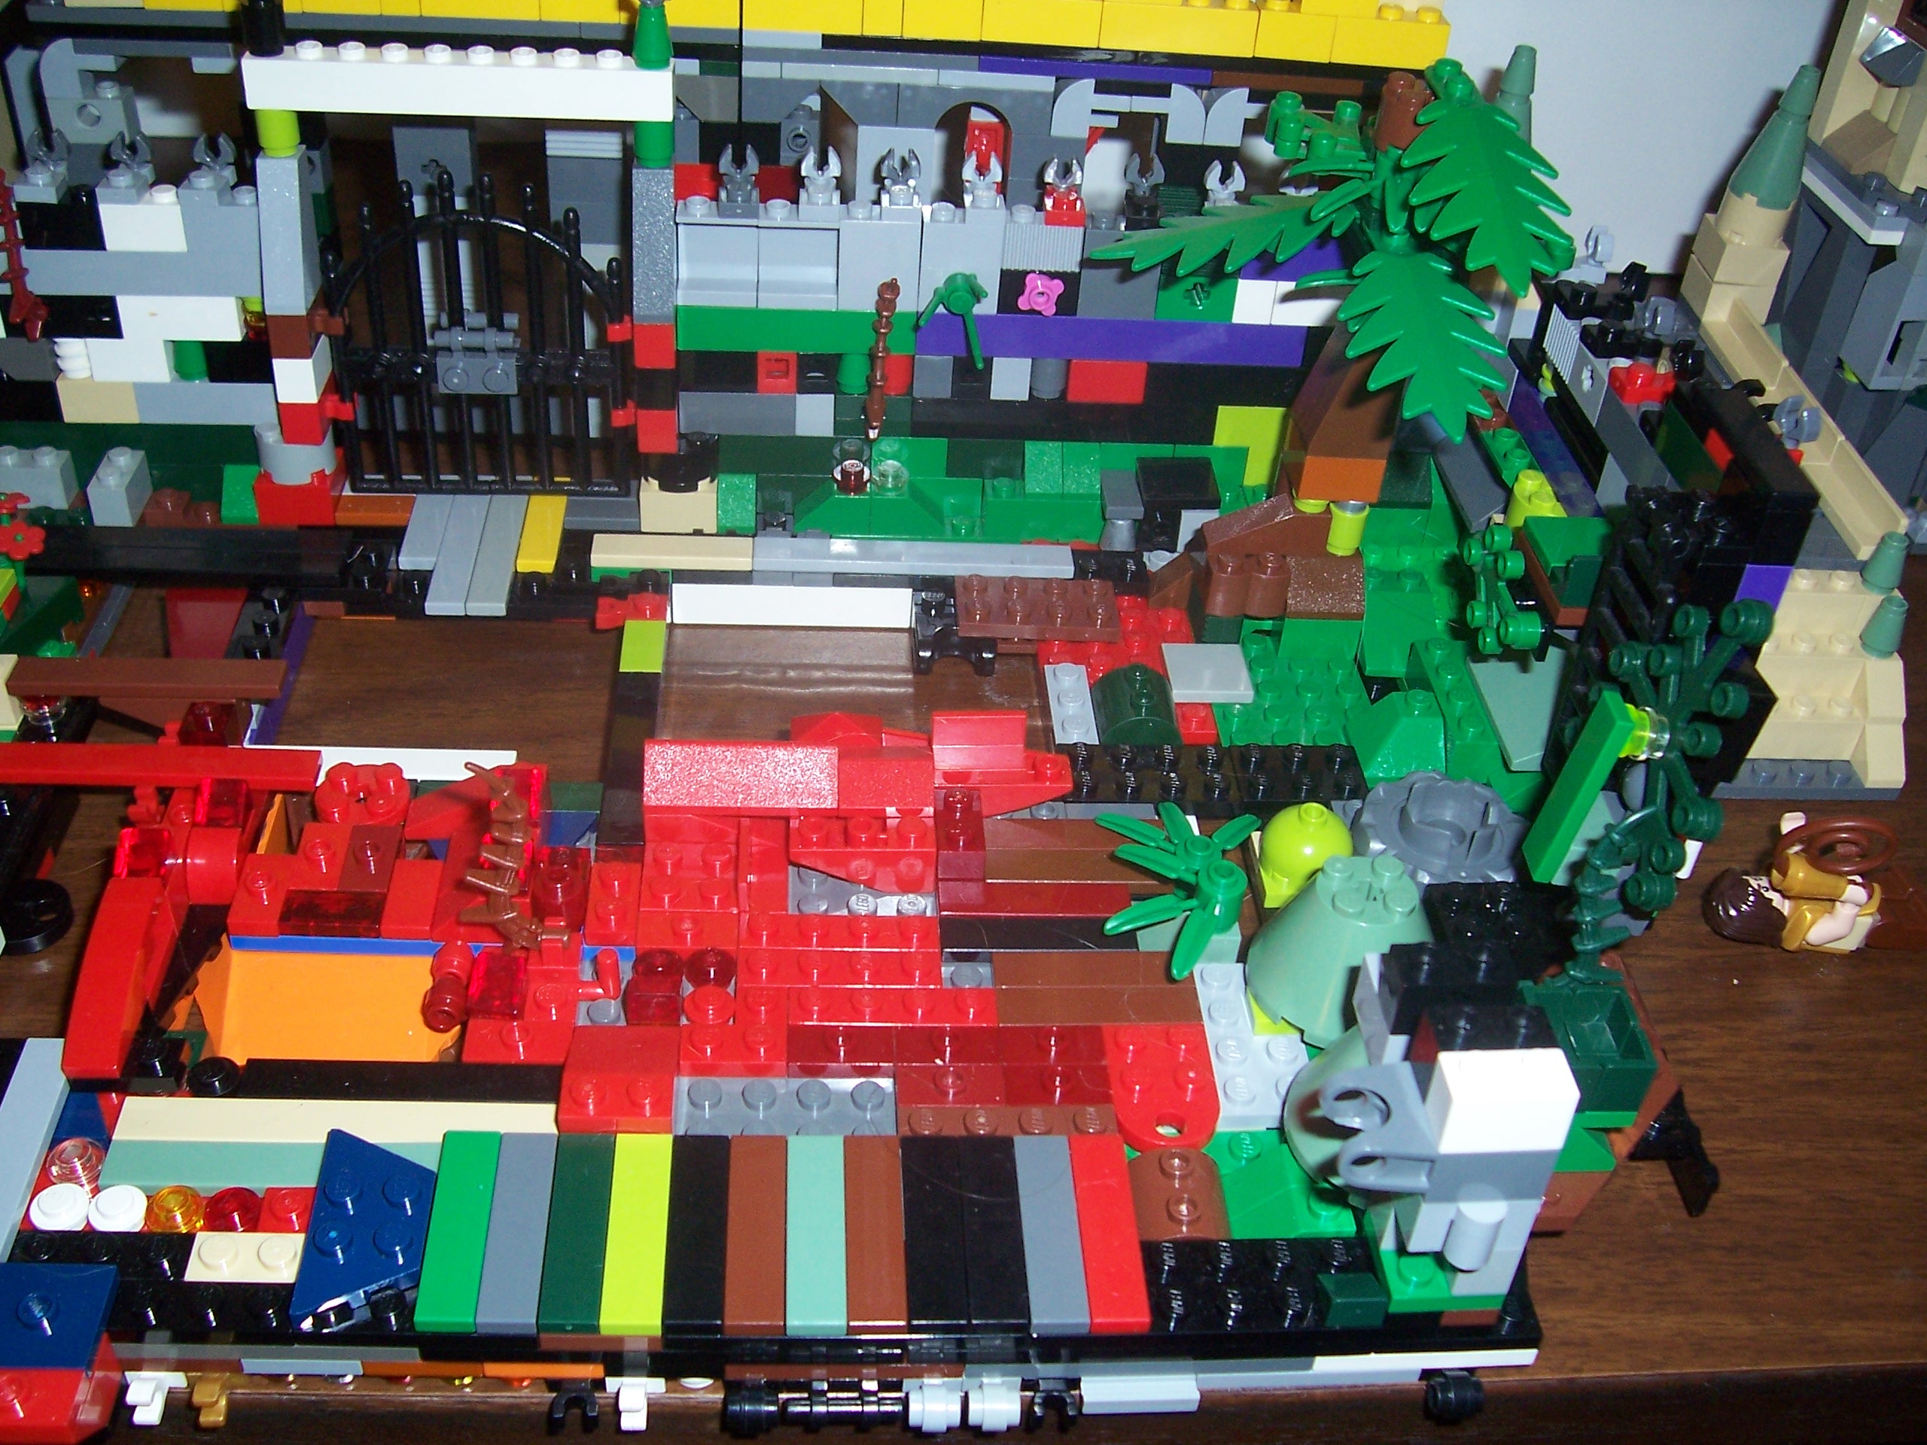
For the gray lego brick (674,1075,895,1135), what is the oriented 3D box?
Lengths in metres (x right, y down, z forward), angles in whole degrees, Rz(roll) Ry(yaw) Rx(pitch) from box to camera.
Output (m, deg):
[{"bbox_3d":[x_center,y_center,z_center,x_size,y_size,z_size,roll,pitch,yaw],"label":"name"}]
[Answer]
[{"bbox_3d":[-0.026,0.060,0.278,0.032,0.005,0.016,1,37,-5],"label":"gray lego brick"}]

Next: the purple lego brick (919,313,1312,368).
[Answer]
[{"bbox_3d":[0.030,-0.080,0.389,0.080,0.010,0.008,1,37,-5],"label":"purple lego brick"}]

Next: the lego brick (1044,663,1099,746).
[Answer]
[{"bbox_3d":[0.021,-0.003,0.373,0.008,0.005,0.024,1,36,-5],"label":"lego brick"}]

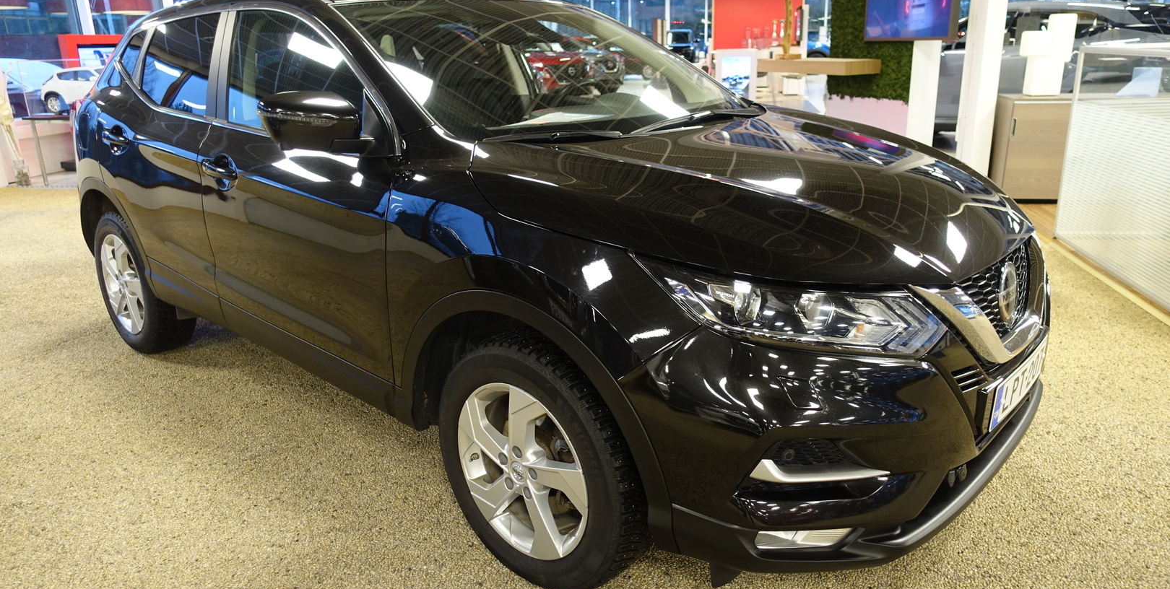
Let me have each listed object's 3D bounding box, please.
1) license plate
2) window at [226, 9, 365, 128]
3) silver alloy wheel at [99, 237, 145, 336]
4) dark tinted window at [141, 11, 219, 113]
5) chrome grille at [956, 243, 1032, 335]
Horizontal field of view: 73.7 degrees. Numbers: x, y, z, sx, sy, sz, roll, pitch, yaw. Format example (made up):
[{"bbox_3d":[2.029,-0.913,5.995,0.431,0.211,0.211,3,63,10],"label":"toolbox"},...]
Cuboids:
[{"bbox_3d":[1.088,0.222,1.959,0.020,0.118,0.442,14,23,39],"label":"license plate"},{"bbox_3d":[-0.925,-0.701,2.463,0.860,0.410,0.060,14,6,39],"label":"window"},{"bbox_3d":[-2.100,-0.066,3.697,0.469,0.469,0.170,14,23,39],"label":"silver alloy wheel"},{"bbox_3d":[-1.572,-0.878,3.009,0.630,0.380,0.050,14,6,39],"label":"dark tinted window"},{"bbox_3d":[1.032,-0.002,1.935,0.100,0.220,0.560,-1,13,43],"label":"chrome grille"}]

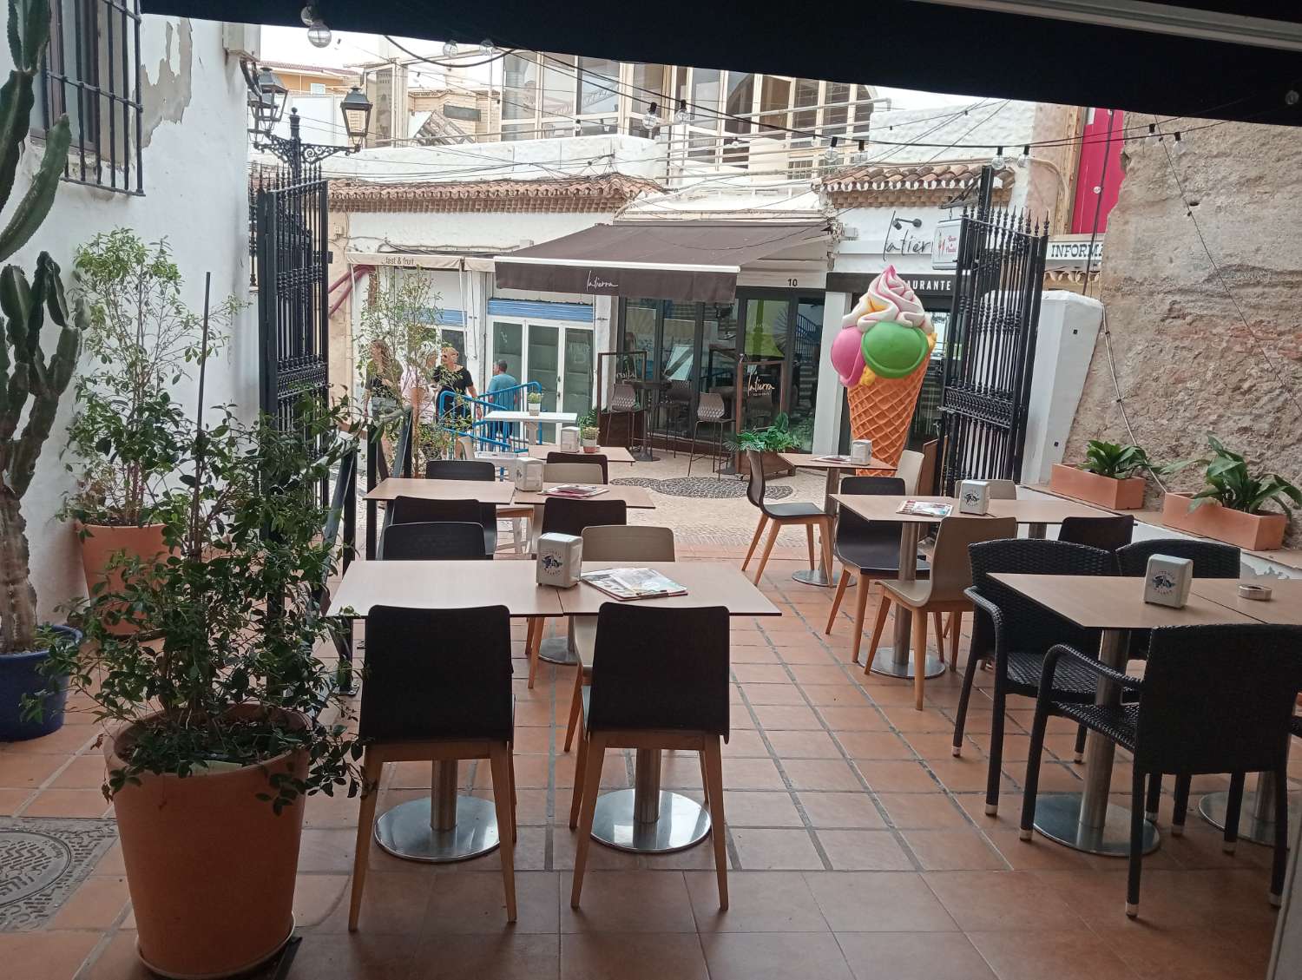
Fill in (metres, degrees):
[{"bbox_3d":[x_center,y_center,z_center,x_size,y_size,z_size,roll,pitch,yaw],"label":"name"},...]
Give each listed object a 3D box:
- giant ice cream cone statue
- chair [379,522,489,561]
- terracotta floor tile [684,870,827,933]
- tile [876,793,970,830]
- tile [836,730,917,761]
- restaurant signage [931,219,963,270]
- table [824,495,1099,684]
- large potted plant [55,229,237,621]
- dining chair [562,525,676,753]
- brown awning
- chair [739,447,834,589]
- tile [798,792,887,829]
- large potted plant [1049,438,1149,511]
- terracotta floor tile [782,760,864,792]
[{"bbox_3d":[1.804,-0.677,8.185,0.830,2.060,0.780,2,9,-6],"label":"giant ice cream cone statue"},{"bbox_3d":[-0.663,0.560,3.375,0.450,0.820,0.510,0,10,-21],"label":"chair"},{"bbox_3d":[0.278,1.114,2.855,0.340,0.010,0.310,2,10,-6],"label":"terracotta floor tile"},{"bbox_3d":[0.888,1.058,3.458,0.250,0.015,0.250,2,9,-6],"label":"tile"},{"bbox_3d":[0.840,0.970,3.973,0.250,0.015,0.250,2,9,-6],"label":"tile"},{"bbox_3d":[2.763,-2.277,9.800,0.080,0.450,0.380,-1,10,-23],"label":"restaurant signage"},{"bbox_3d":[1.487,0.459,4.953,1.235,0.742,0.625,2,10,-8],"label":"table"},{"bbox_3d":[-2.264,-0.257,4.720,0.800,1.780,0.720,2,10,-6],"label":"large potted plant"},{"bbox_3d":[-0.052,0.565,3.513,0.440,0.820,0.480,1,9,-10],"label":"dining chair"},{"bbox_3d":[0.109,-3.083,13.992,3.700,1.100,2.250,9,11,33],"label":"brown awning"},{"bbox_3d":[0.838,0.149,6.409,0.500,0.800,0.430,2,10,-9],"label":"chair"},{"bbox_3d":[0.615,1.037,3.404,0.245,0.010,0.242,2,10,-6],"label":"tile"},{"bbox_3d":[2.812,-0.129,6.620,0.220,0.380,0.640,0,9,-16],"label":"large potted plant"},{"bbox_3d":[0.593,0.995,3.664,0.245,0.015,0.253,2,9,-5],"label":"terracotta floor tile"}]

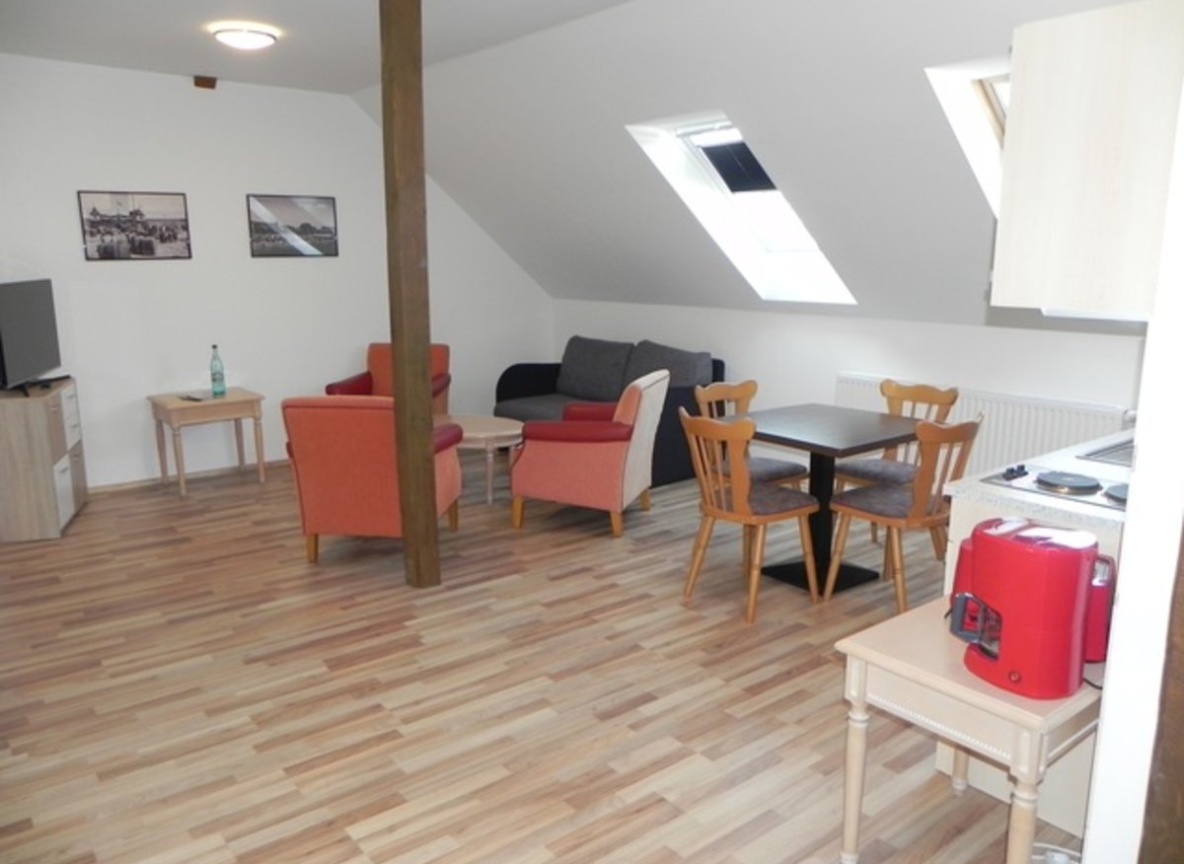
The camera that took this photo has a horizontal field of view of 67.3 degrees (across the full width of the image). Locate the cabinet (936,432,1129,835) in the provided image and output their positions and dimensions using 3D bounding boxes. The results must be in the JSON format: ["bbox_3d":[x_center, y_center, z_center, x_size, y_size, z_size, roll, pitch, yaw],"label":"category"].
[{"bbox_3d":[1.767,0.510,2.785,1.550,0.857,0.601,-9,14,-38],"label":"cabinet"}]

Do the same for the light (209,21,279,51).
[{"bbox_3d":[-1.786,-2.028,4.584,0.330,0.100,0.330,-9,14,-38],"label":"light"}]

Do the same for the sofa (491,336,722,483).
[{"bbox_3d":[0.062,-0.212,6.690,0.920,0.880,1.720,-9,14,-38],"label":"sofa"}]

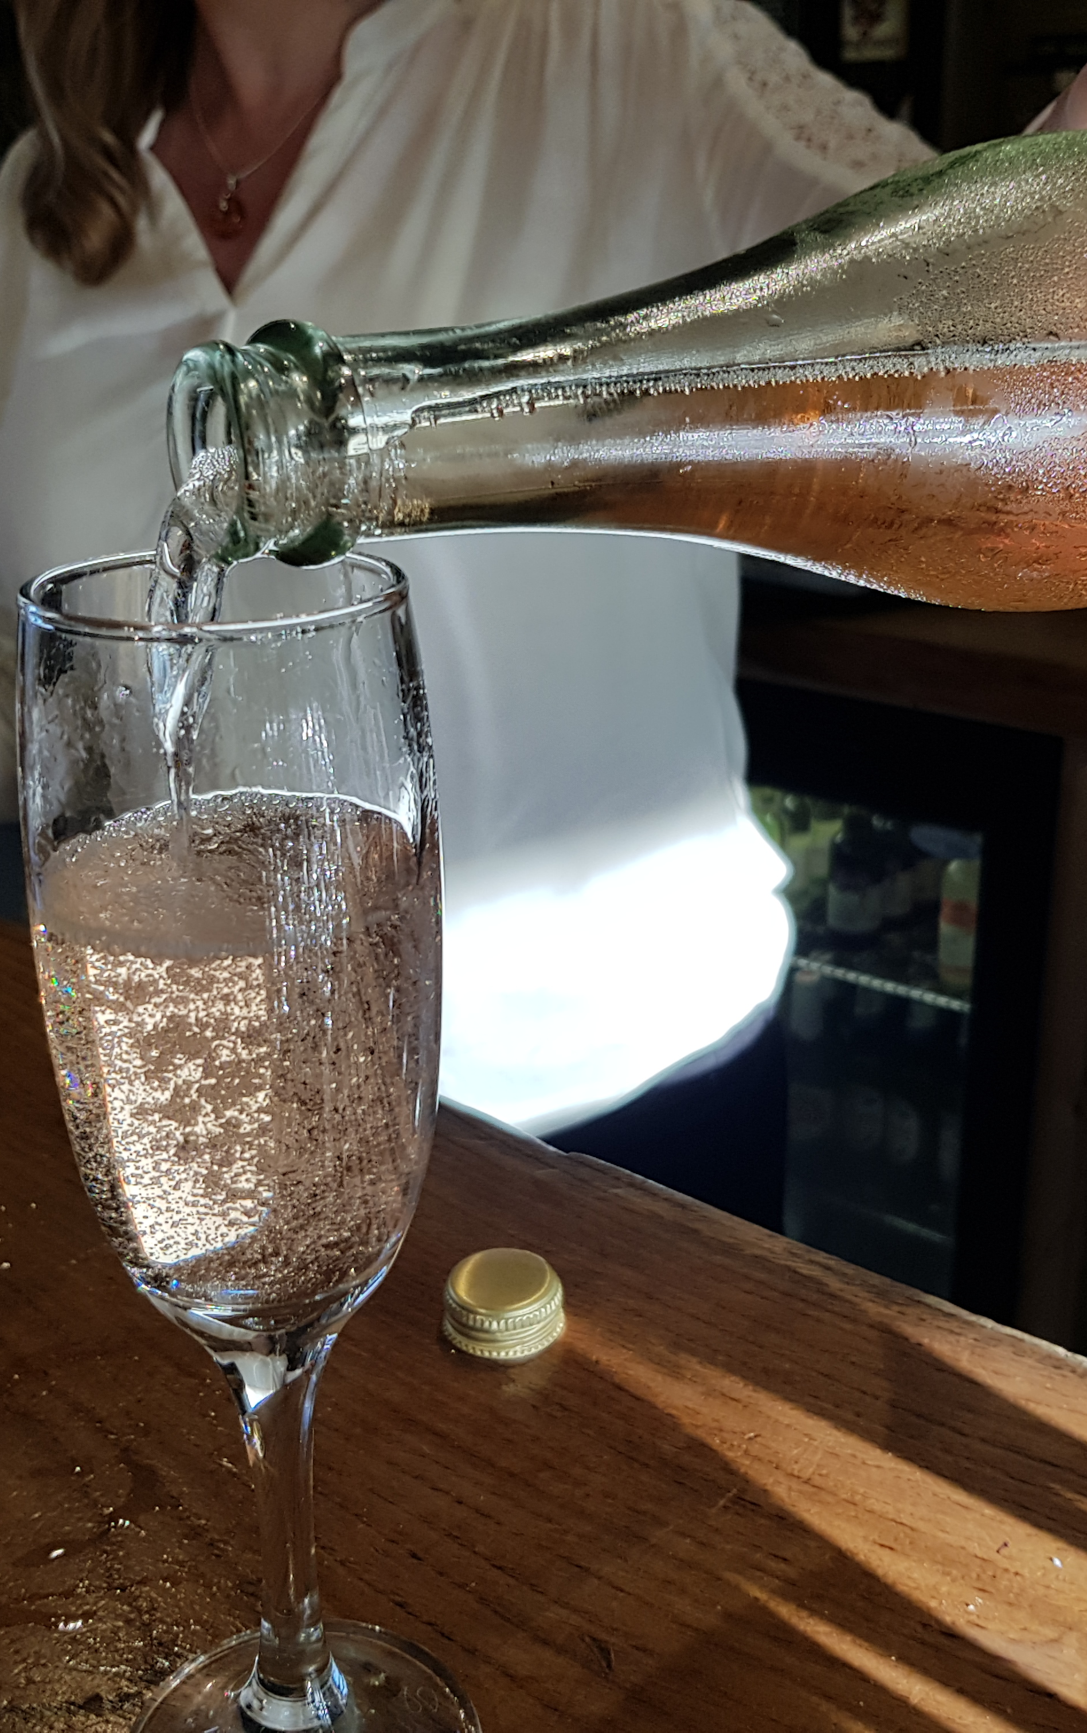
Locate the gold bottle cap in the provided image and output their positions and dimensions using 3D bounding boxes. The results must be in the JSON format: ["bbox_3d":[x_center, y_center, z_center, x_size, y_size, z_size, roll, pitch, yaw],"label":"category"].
[{"bbox_3d":[-0.009,0.098,0.392,0.028,0.012,0.028,-1,22,0],"label":"gold bottle cap"}]

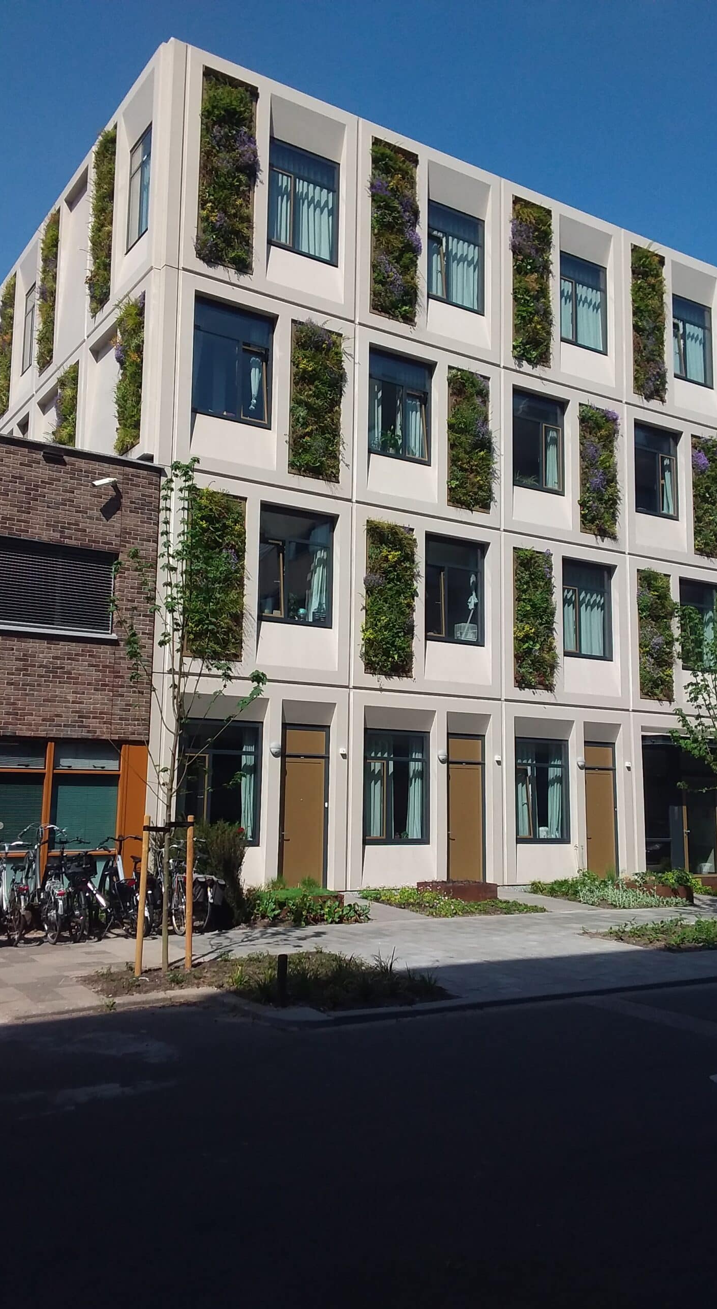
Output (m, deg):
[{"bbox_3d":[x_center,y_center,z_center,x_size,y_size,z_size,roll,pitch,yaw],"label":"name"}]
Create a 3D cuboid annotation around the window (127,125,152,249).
[{"bbox_3d":[-3.941,-8.568,19.399,0.150,2.088,1.400,6,-9,-32],"label":"window"}]

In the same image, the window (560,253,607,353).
[{"bbox_3d":[4.973,-7.822,23.669,1.489,2.099,0.150,6,-9,-32],"label":"window"}]

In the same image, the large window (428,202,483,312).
[{"bbox_3d":[2.019,-8.177,21.945,1.447,2.117,0.150,6,-9,-32],"label":"large window"}]

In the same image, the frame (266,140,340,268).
[{"bbox_3d":[-1.045,-8.433,19.875,1.489,2.099,0.150,6,-9,-32],"label":"frame"}]

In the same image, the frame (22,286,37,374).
[{"bbox_3d":[-7.693,-7.815,25.210,0.150,2.099,1.428,6,-9,-32],"label":"frame"}]

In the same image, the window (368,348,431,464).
[{"bbox_3d":[0.783,-4.786,20.593,1.510,2.063,0.150,6,-9,-32],"label":"window"}]

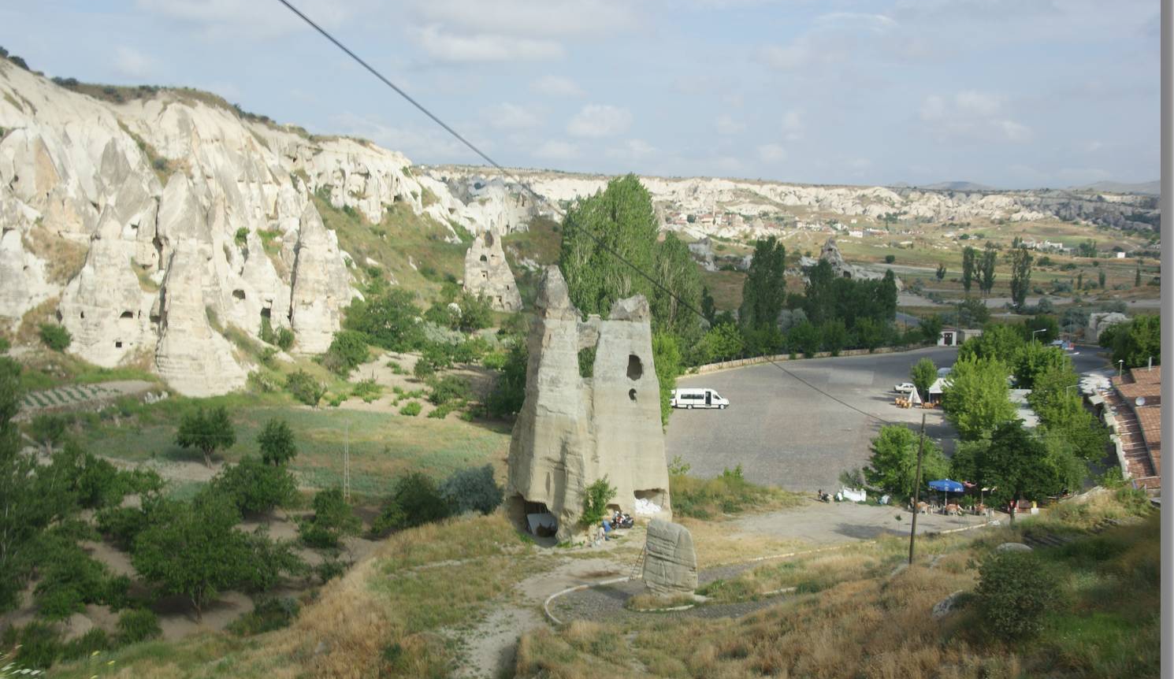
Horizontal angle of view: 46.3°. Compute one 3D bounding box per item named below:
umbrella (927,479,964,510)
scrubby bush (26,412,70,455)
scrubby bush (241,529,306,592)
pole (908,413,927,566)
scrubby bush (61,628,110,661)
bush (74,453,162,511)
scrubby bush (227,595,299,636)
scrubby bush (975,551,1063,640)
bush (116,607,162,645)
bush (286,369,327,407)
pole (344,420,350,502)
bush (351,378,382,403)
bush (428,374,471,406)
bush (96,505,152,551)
[{"bbox_3d":[29.058,12.658,111.000,2.989,2.752,2.989,2,6,15],"label":"umbrella"},{"bbox_3d":[-55.760,9.737,142.000,4.398,4.307,4.178,-2,6,-22],"label":"scrubby bush"},{"bbox_3d":[-21.012,14.829,92.000,4.336,4.251,4.033,0,6,0],"label":"scrubby bush"},{"bbox_3d":[20.376,9.253,84.531,0.240,9.534,0.240,4,6,0],"label":"pole"},{"bbox_3d":[-28.528,17.354,78.000,2.836,2.054,2.637,0,6,0],"label":"scrubby bush"},{"bbox_3d":[-40.599,12.368,119.000,7.612,4.752,6.089,-2,6,-19],"label":"bush"},{"bbox_3d":[-20.191,17.338,86.000,4.459,2.463,3.344,-1,6,-13],"label":"scrubby bush"},{"bbox_3d":[16.379,9.695,52.000,3.361,3.413,3.193,2,6,18],"label":"scrubby bush"},{"bbox_3d":[-27.442,17.585,84.000,2.828,2.283,2.687,-2,6,-18],"label":"bush"},{"bbox_3d":[-37.421,6.508,183.000,5.545,4.953,5.157,0,6,0],"label":"bush"},{"bbox_3d":[-21.776,11.033,124.631,0.450,7.491,0.400,1,6,0],"label":"pole"},{"bbox_3d":[-27.965,6.540,174.000,3.866,3.158,3.480,-1,6,-9],"label":"bush"},{"bbox_3d":[-18.322,6.693,183.000,5.791,4.107,5.386,0,6,0],"label":"bush"},{"bbox_3d":[-35.096,14.277,104.000,4.412,3.364,4.103,0,6,0],"label":"bush"}]

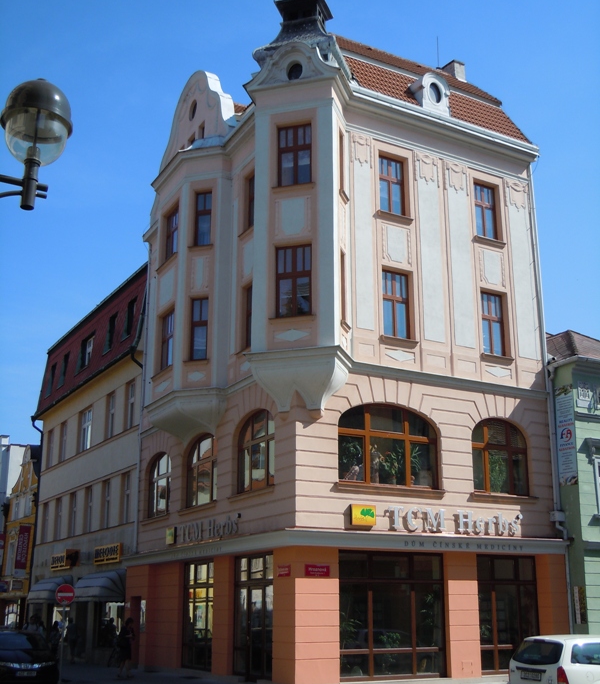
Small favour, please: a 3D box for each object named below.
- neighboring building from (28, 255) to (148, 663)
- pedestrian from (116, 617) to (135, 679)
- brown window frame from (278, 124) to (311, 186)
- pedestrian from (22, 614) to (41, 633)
[{"bbox_3d":[-5.989,6.528,41.176,9.000,15.000,15.000,9,-19,-28],"label":"neighboring building"},{"bbox_3d":[-5.033,8.887,26.216,0.440,1.654,0.460,-8,-18,24],"label":"pedestrian"},{"bbox_3d":[-0.129,-5.112,24.920,0.980,1.820,0.140,-4,-17,14],"label":"brown window frame"},{"bbox_3d":[-7.781,8.774,25.997,0.500,1.762,0.330,-4,-17,14],"label":"pedestrian"}]

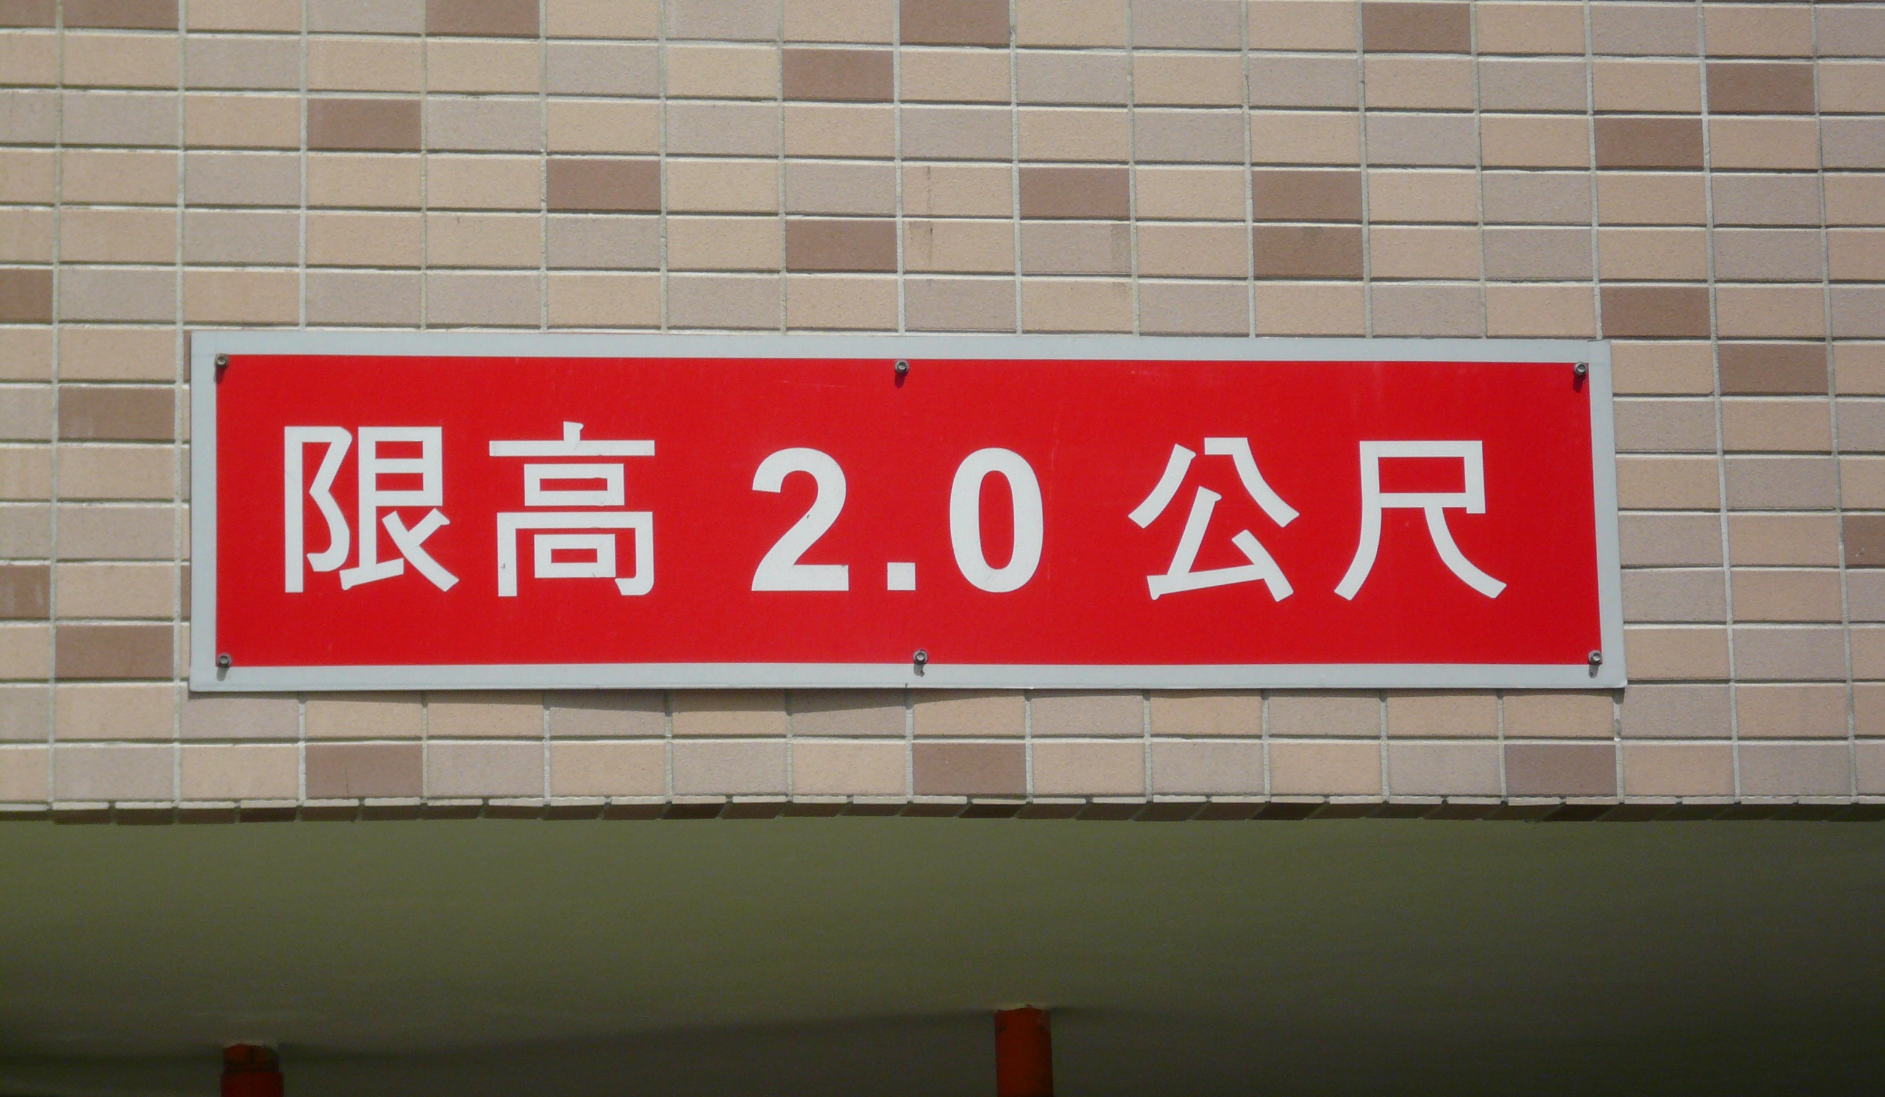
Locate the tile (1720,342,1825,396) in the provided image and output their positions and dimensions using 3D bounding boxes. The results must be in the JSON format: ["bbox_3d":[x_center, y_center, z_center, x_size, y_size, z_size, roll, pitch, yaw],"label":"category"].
[{"bbox_3d":[0.709,-0.152,4.750,0.095,0.045,0.009,0,-12,-7],"label":"tile"}]

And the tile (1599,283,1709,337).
[{"bbox_3d":[0.608,-0.202,4.748,0.095,0.045,0.009,0,-11,-8],"label":"tile"}]

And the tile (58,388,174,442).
[{"bbox_3d":[-0.679,-0.109,4.560,0.095,0.045,0.009,0,-11,-8],"label":"tile"}]

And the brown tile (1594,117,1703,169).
[{"bbox_3d":[0.606,-0.347,4.776,0.095,0.045,0.009,0,-11,-8],"label":"brown tile"}]

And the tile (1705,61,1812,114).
[{"bbox_3d":[0.706,-0.396,4.803,0.095,0.046,0.008,0,-11,-7],"label":"tile"}]

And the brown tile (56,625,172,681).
[{"bbox_3d":[-0.675,0.086,4.530,0.095,0.045,0.009,0,-12,-7],"label":"brown tile"}]

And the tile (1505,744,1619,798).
[{"bbox_3d":[0.518,0.187,4.662,0.095,0.046,0.008,0,-11,-7],"label":"tile"}]

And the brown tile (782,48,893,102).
[{"bbox_3d":[-0.089,-0.398,4.700,0.095,0.046,0.008,0,-11,-7],"label":"brown tile"}]

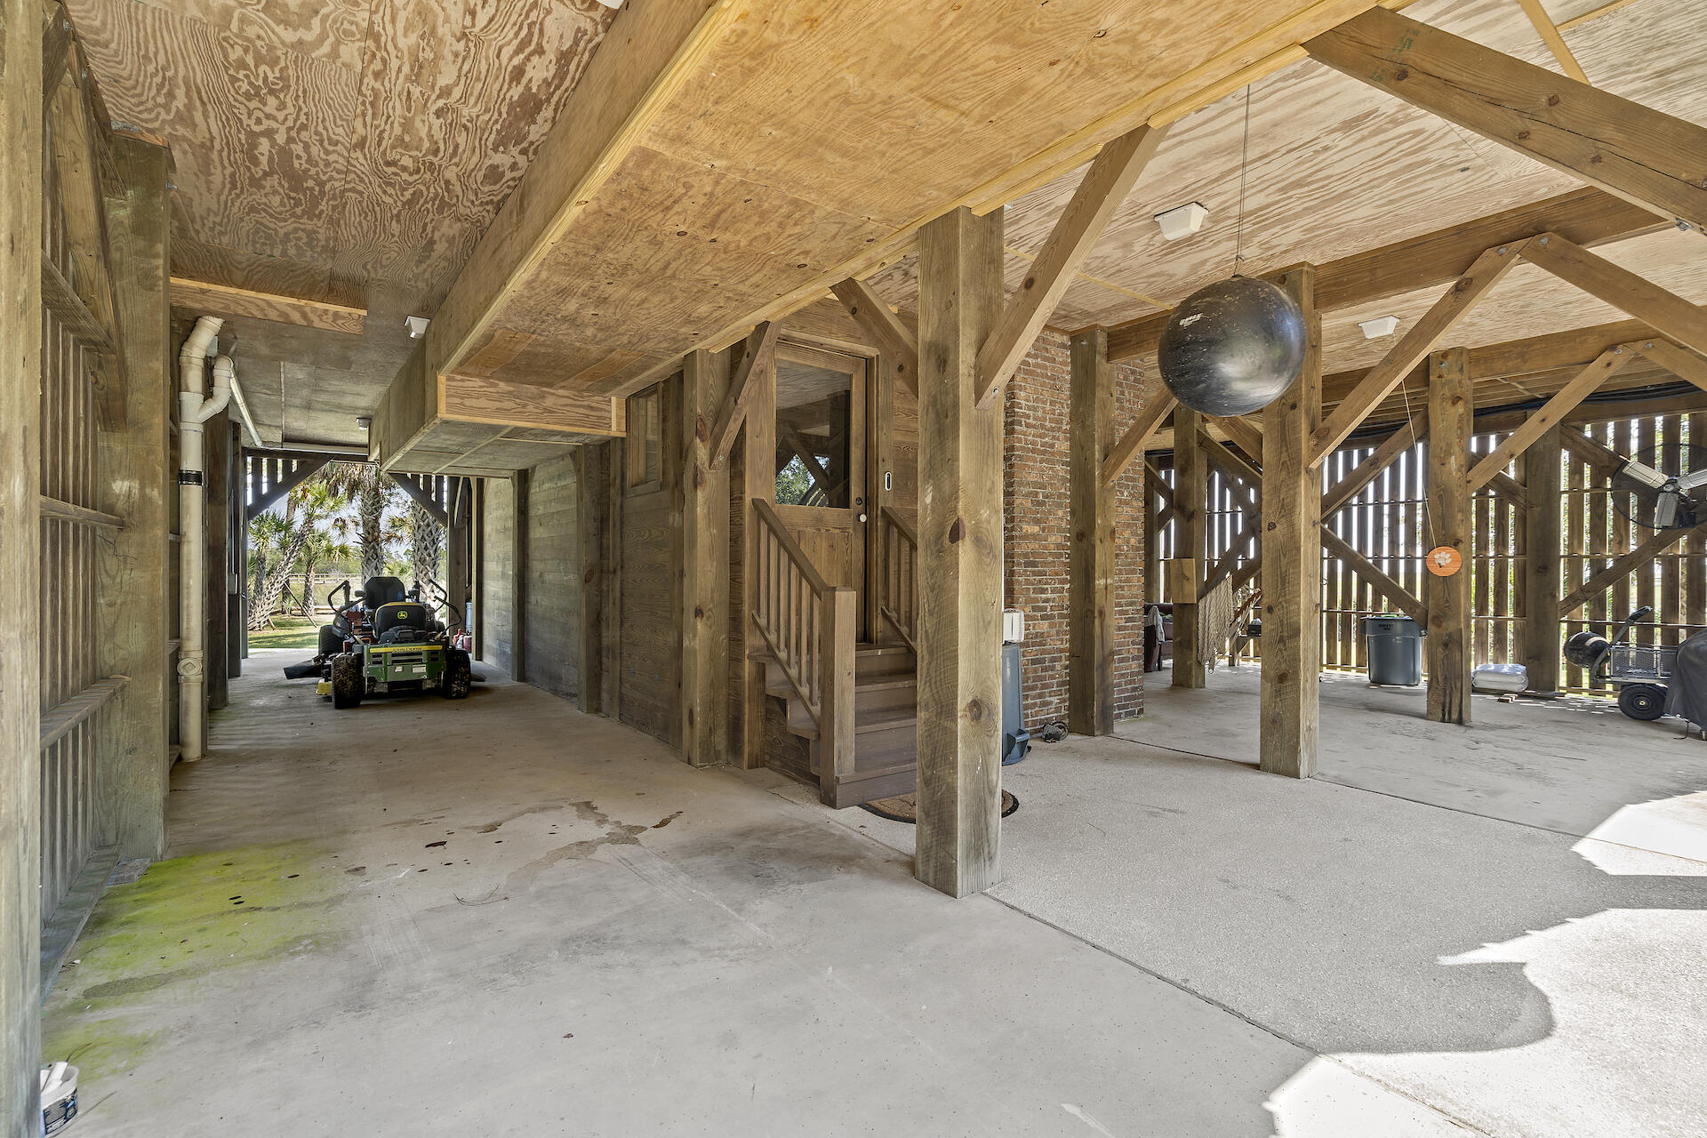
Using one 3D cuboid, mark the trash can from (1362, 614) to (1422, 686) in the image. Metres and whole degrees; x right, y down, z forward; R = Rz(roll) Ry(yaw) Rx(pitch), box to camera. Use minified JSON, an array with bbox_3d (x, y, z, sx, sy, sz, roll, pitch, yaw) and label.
[{"bbox_3d":[6.544,0.985,9.152,0.650,0.800,0.600,0,0,36],"label":"trash can"}]

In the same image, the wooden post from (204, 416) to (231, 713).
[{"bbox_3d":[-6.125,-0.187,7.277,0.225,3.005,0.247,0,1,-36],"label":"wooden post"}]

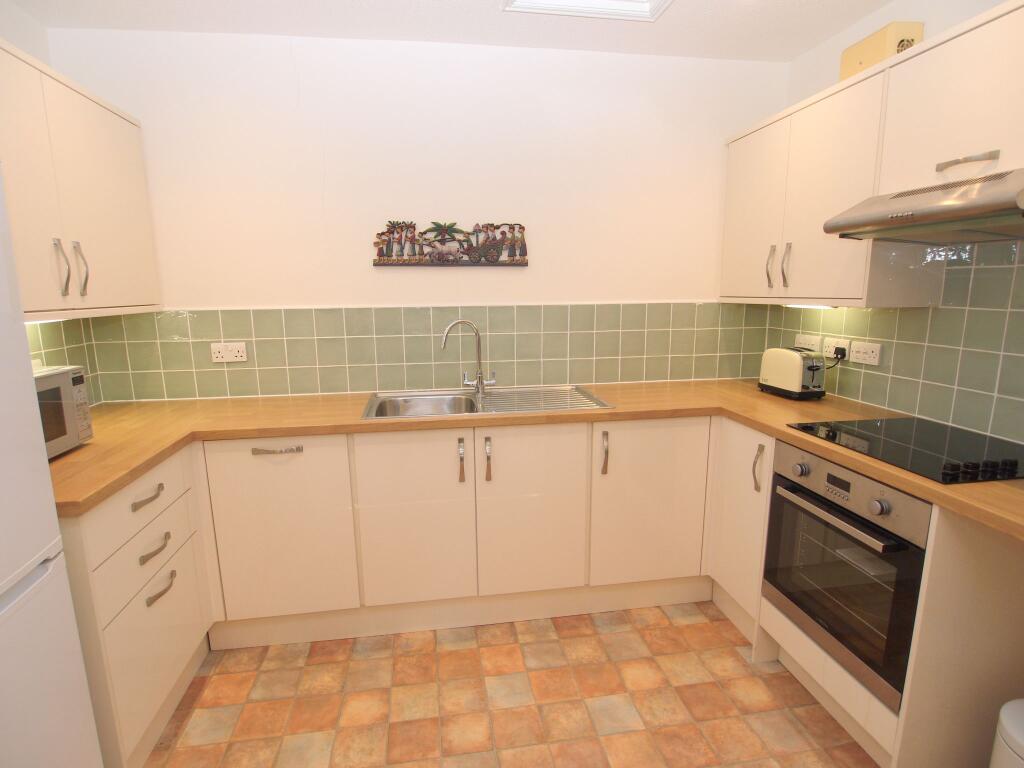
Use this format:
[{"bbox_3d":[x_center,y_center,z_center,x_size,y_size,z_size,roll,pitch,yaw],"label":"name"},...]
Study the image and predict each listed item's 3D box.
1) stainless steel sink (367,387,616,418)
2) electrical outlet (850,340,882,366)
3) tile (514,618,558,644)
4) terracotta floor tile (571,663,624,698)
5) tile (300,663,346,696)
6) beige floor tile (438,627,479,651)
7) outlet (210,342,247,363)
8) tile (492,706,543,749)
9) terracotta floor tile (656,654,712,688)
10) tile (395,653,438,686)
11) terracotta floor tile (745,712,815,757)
[{"bbox_3d":[-0.121,0.146,2.313,0.972,0.165,0.508,-2,10,-8],"label":"stainless steel sink"},{"bbox_3d":[1.432,-0.127,2.160,0.012,0.086,0.147,-2,10,-8],"label":"electrical outlet"},{"bbox_3d":[0.103,1.037,2.231,0.163,0.010,0.148,-2,11,-9],"label":"tile"},{"bbox_3d":[0.312,1.072,1.929,0.160,0.010,0.160,-2,10,-9],"label":"terracotta floor tile"},{"bbox_3d":[-0.684,1.090,1.954,0.157,0.010,0.156,-2,10,-9],"label":"tile"},{"bbox_3d":[-0.224,1.036,2.162,0.160,0.010,0.148,-2,10,-9],"label":"beige floor tile"},{"bbox_3d":[-1.266,-0.143,2.384,0.146,0.086,0.012,-2,10,-8],"label":"outlet"},{"bbox_3d":[0.018,1.092,1.695,0.155,0.010,0.154,-2,10,-9],"label":"tile"},{"bbox_3d":[0.638,1.064,1.984,0.162,0.010,0.159,-2,10,-8],"label":"terracotta floor tile"},{"bbox_3d":[-0.363,1.069,1.986,0.160,0.010,0.160,-2,10,-9],"label":"tile"},{"bbox_3d":[0.860,1.127,1.716,0.160,0.010,0.162,-2,11,-9],"label":"terracotta floor tile"}]

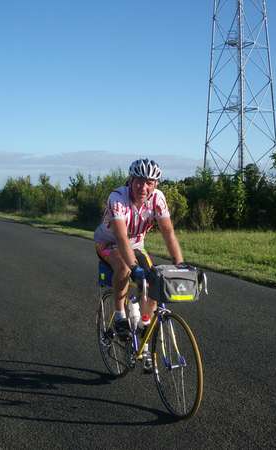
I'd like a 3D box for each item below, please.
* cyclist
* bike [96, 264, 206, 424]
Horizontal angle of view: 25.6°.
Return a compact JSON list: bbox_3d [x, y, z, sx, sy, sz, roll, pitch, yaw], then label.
[{"bbox_3d":[0.030,0.305,4.382,0.520,1.500,0.870,-1,3,-26],"label":"cyclist"},{"bbox_3d":[0.032,0.735,4.399,0.470,1.000,1.690,-1,3,-26],"label":"bike"}]

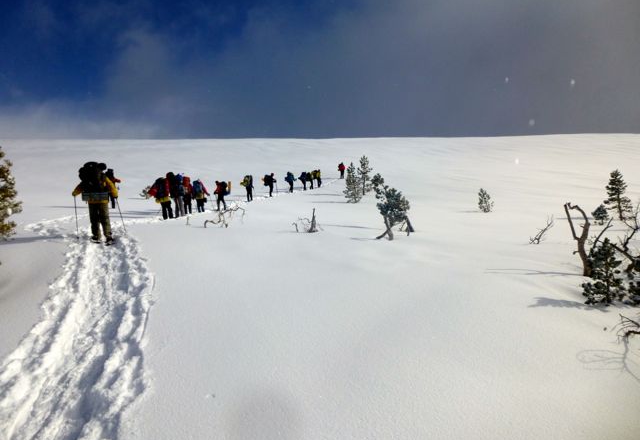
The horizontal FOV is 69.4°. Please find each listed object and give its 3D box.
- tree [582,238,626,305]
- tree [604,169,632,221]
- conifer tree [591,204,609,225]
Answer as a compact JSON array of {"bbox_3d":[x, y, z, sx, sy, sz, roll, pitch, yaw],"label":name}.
[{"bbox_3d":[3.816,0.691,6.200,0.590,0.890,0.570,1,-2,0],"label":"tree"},{"bbox_3d":[10.868,-0.909,16.800,1.030,1.900,1.000,1,-2,0],"label":"tree"},{"bbox_3d":[8.950,-0.160,14.800,0.570,0.660,0.550,1,-2,0],"label":"conifer tree"}]

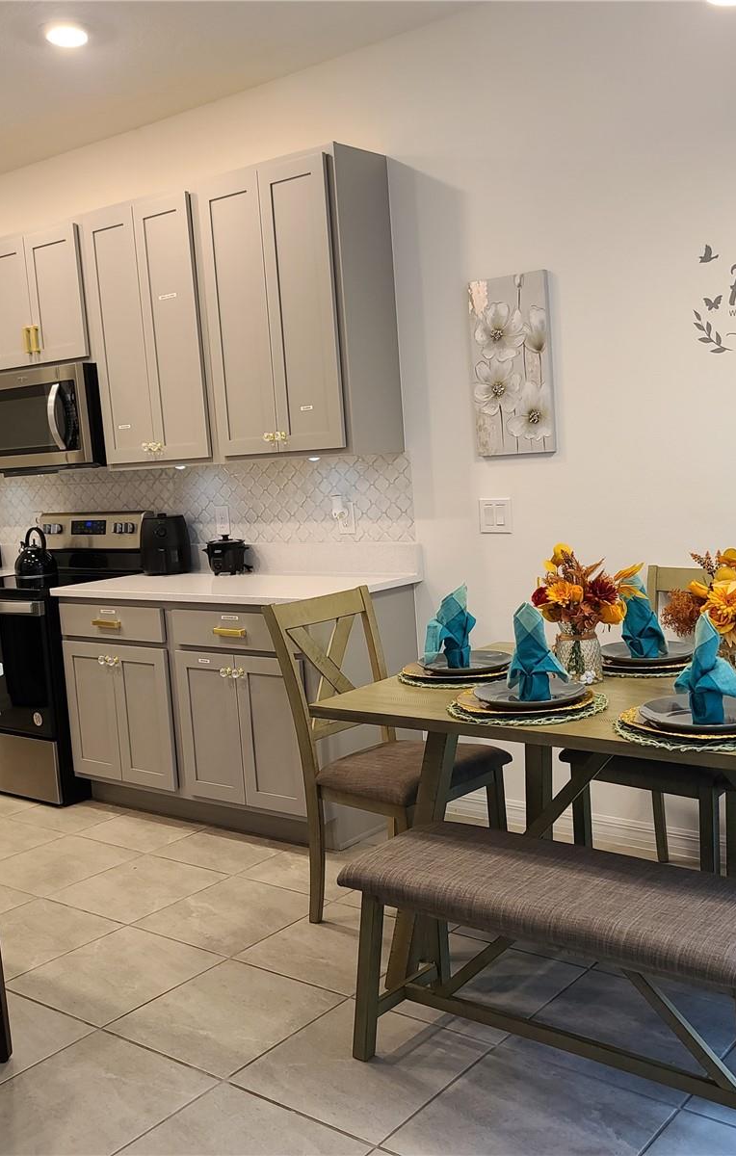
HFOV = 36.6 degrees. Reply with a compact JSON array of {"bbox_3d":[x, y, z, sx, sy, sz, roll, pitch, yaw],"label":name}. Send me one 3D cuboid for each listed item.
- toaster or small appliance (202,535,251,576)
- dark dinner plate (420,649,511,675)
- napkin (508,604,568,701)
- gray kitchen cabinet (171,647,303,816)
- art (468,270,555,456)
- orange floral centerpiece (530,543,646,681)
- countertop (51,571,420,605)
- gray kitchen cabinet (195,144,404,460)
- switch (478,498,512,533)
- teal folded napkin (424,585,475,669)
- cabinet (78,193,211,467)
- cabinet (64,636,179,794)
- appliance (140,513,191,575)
[{"bbox_3d":[-0.596,-0.102,4.703,0.195,0.172,0.160,-1,7,25],"label":"toaster or small appliance"},{"bbox_3d":[0.275,0.239,3.091,0.268,0.025,0.268,-4,7,0],"label":"dark dinner plate"},{"bbox_3d":[0.398,0.181,2.679,0.150,0.220,0.095,0,8,33],"label":"napkin"},{"bbox_3d":[-0.279,0.519,4.325,0.620,0.590,0.630,1,8,37],"label":"gray kitchen cabinet"},{"bbox_3d":[0.496,-0.723,3.812,0.307,0.602,0.027,1,8,38],"label":"art"},{"bbox_3d":[0.584,0.086,2.949,0.285,0.345,0.263,1,8,37],"label":"orange floral centerpiece"},{"bbox_3d":[-0.543,0.037,4.365,1.370,0.037,0.656,1,8,38],"label":"countertop"},{"bbox_3d":[-0.257,-0.987,4.181,0.659,1.068,0.326,1,9,38],"label":"gray kitchen cabinet"},{"bbox_3d":[0.453,-0.220,3.964,0.125,0.121,0.010,1,9,38],"label":"switch"},{"bbox_3d":[0.231,0.133,3.058,0.140,0.230,0.100,-4,7,3],"label":"teal folded napkin"},{"bbox_3d":[-0.782,-0.999,4.588,0.671,1.068,0.326,1,9,38],"label":"cabinet"},{"bbox_3d":[-0.813,0.508,4.732,0.650,0.590,0.630,1,8,37],"label":"cabinet"},{"bbox_3d":[-0.878,-0.145,4.807,0.185,0.262,0.210,-4,7,1],"label":"appliance"}]

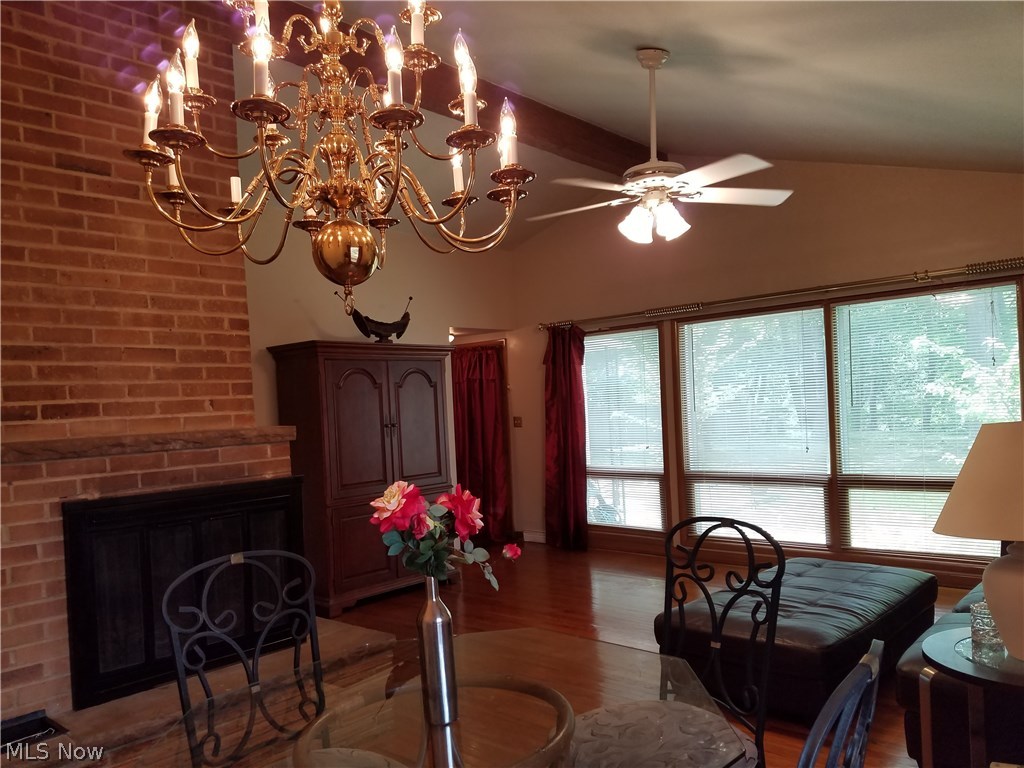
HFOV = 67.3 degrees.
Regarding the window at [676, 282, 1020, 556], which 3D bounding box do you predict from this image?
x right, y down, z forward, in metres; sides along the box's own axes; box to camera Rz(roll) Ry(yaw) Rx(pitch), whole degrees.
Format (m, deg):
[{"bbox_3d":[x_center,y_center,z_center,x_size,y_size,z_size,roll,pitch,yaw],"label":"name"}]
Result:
[{"bbox_3d":[2.419,0.311,5.862,2.550,1.870,0.120,-4,-2,42],"label":"window"}]

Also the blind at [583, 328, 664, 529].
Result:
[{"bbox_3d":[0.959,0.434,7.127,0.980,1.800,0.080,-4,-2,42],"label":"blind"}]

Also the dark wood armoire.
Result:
[{"bbox_3d":[-1.094,0.667,5.966,0.614,1.905,1.358,-4,-2,39],"label":"dark wood armoire"}]

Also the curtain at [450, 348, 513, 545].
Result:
[{"bbox_3d":[-0.425,0.647,8.297,0.850,2.040,0.120,-4,-2,42],"label":"curtain"}]

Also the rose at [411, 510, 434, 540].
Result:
[{"bbox_3d":[-0.187,0.295,1.605,0.052,0.062,0.050,-3,-1,0],"label":"rose"}]

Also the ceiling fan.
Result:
[{"bbox_3d":[0.663,-1.123,3.585,1.300,0.900,1.300,-2,-1,-8],"label":"ceiling fan"}]

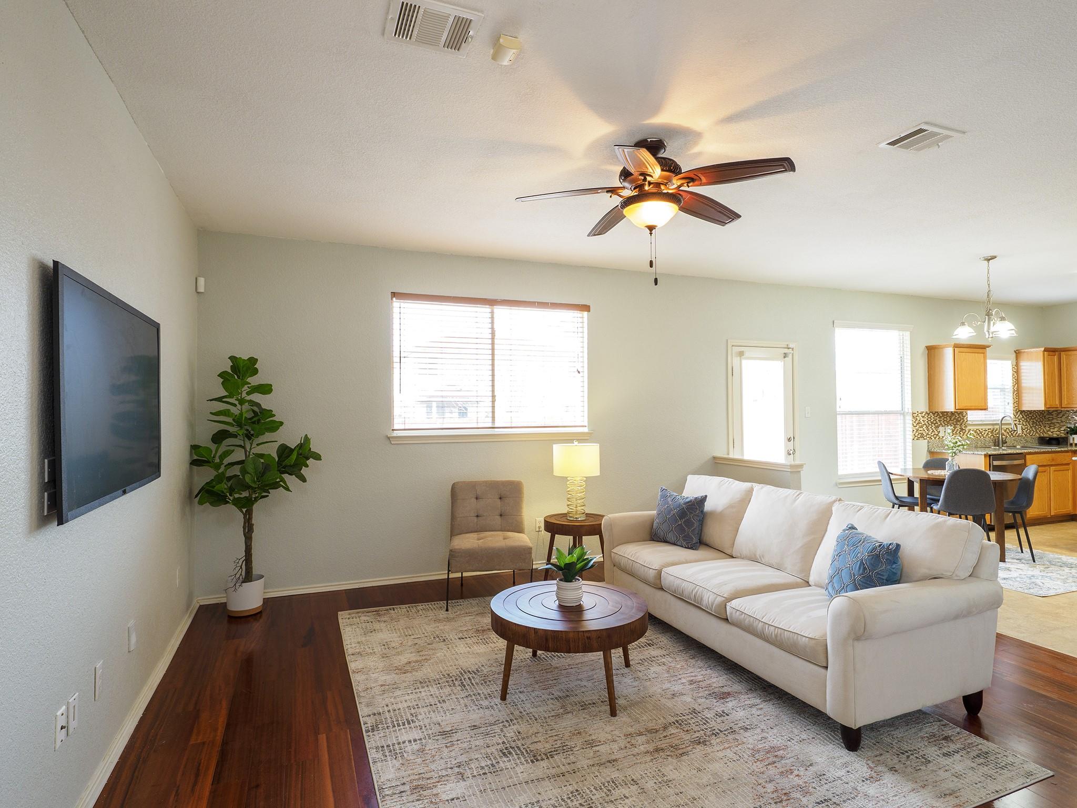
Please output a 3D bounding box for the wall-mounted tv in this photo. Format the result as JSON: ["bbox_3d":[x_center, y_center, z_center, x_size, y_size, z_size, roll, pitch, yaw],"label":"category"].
[{"bbox_3d":[-1.536,-0.021,2.034,0.050,0.703,1.159,0,-1,-23],"label":"wall-mounted tv"}]

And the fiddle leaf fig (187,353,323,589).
[{"bbox_3d":[-1.984,0.561,3.967,0.790,1.810,0.660,0,-1,-23],"label":"fiddle leaf fig"}]

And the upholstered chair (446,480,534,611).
[{"bbox_3d":[-0.376,1.026,4.267,0.600,0.850,0.700,0,-1,-7],"label":"upholstered chair"}]

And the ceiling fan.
[{"bbox_3d":[0.562,-1.096,2.841,1.330,0.452,1.330,0,-1,0],"label":"ceiling fan"}]

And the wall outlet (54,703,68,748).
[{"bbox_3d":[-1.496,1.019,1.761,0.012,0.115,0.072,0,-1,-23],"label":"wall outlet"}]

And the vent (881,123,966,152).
[{"bbox_3d":[1.928,-1.325,2.822,0.300,0.025,0.250,0,-1,-21],"label":"vent"}]

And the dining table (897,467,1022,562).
[{"bbox_3d":[4.040,1.053,5.441,1.040,0.755,1.040,-1,-1,19],"label":"dining table"}]

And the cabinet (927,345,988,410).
[{"bbox_3d":[5.004,-0.309,6.686,0.597,0.766,0.330,0,-1,-20],"label":"cabinet"}]

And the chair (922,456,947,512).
[{"bbox_3d":[4.271,1.023,5.877,0.440,0.860,0.510,-1,-1,24],"label":"chair"}]

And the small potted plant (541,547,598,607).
[{"bbox_3d":[0.157,0.875,2.860,0.268,0.292,0.255,0,-1,0],"label":"small potted plant"}]

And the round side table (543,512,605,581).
[{"bbox_3d":[0.298,1.179,4.427,0.507,0.545,0.507,0,-1,0],"label":"round side table"}]

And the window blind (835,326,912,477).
[{"bbox_3d":[3.951,-0.054,6.543,1.234,1.731,0.060,0,-1,-21],"label":"window blind"}]

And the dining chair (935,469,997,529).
[{"bbox_3d":[3.911,1.015,5.153,0.440,0.860,0.510,-1,-1,24],"label":"dining chair"}]

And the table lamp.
[{"bbox_3d":[0.305,0.614,4.516,0.383,0.624,0.383,0,-1,0],"label":"table lamp"}]

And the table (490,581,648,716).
[{"bbox_3d":[0.157,1.218,2.868,0.785,0.420,0.785,0,-1,0],"label":"table"}]

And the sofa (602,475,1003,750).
[{"bbox_3d":[1.305,0.975,3.295,0.914,0.894,2.095,0,-1,-23],"label":"sofa"}]

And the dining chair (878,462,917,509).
[{"bbox_3d":[3.748,1.024,5.679,0.510,0.860,0.440,-1,-1,24],"label":"dining chair"}]

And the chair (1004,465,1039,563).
[{"bbox_3d":[4.319,0.997,5.309,0.530,0.860,0.460,-1,-1,23],"label":"chair"}]

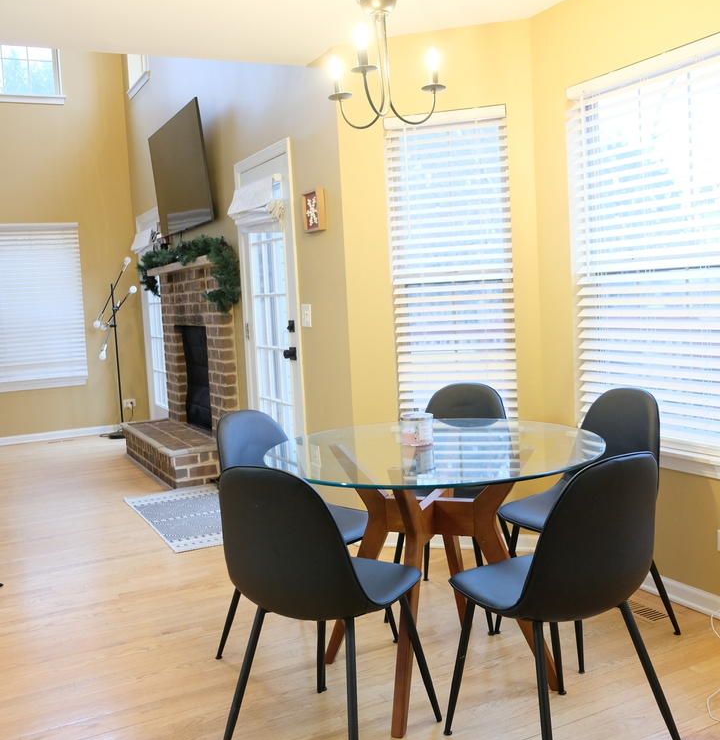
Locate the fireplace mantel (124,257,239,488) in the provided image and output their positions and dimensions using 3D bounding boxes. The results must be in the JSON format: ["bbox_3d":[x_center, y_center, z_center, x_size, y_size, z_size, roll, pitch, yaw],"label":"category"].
[{"bbox_3d":[-1.452,-0.027,6.235,0.500,1.550,1.840,-6,6,-27],"label":"fireplace mantel"}]

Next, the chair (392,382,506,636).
[{"bbox_3d":[0.365,0.513,3.208,0.450,0.860,0.510,0,6,24],"label":"chair"}]

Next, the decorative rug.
[{"bbox_3d":[-0.913,0.849,4.894,0.740,0.012,1.375,-6,6,-27],"label":"decorative rug"}]

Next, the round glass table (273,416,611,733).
[{"bbox_3d":[0.224,0.622,2.608,1.065,0.765,1.065,-3,5,0],"label":"round glass table"}]

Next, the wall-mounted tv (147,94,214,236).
[{"bbox_3d":[-1.361,-1.473,6.138,0.060,0.820,1.430,-10,8,-26],"label":"wall-mounted tv"}]

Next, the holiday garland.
[{"bbox_3d":[-1.389,-0.703,6.222,0.260,0.550,2.150,-6,6,-27],"label":"holiday garland"}]

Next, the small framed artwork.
[{"bbox_3d":[-0.237,-0.814,4.158,0.040,0.208,0.193,-6,6,-27],"label":"small framed artwork"}]

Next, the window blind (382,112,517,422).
[{"bbox_3d":[0.428,-0.467,3.811,0.572,1.455,0.065,-1,6,18],"label":"window blind"}]

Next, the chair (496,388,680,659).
[{"bbox_3d":[0.801,0.517,2.886,0.540,0.860,0.455,-6,6,-30],"label":"chair"}]

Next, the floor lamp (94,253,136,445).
[{"bbox_3d":[-2.317,-0.214,7.715,0.380,1.720,0.420,-6,6,-27],"label":"floor lamp"}]

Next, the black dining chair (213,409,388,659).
[{"bbox_3d":[-0.205,0.575,2.861,0.510,0.860,0.450,1,7,36],"label":"black dining chair"}]

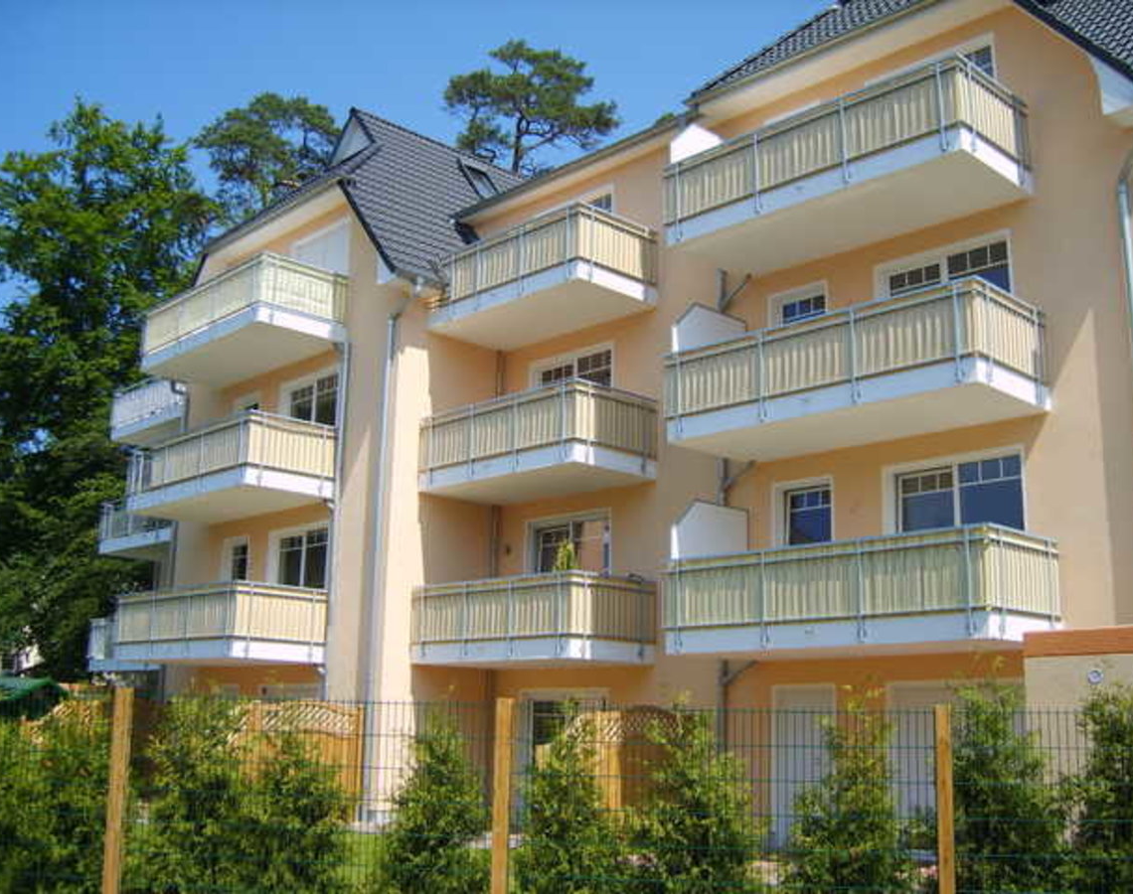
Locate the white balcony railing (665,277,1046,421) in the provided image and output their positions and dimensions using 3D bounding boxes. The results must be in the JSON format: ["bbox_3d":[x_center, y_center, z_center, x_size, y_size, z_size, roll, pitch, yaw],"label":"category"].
[{"bbox_3d":[3.556,-0.930,15.502,1.740,1.020,4.520,13,-18,-43],"label":"white balcony railing"}]

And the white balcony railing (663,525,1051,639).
[{"bbox_3d":[3.499,1.792,14.846,1.744,1.014,4.494,13,-18,-43],"label":"white balcony railing"}]

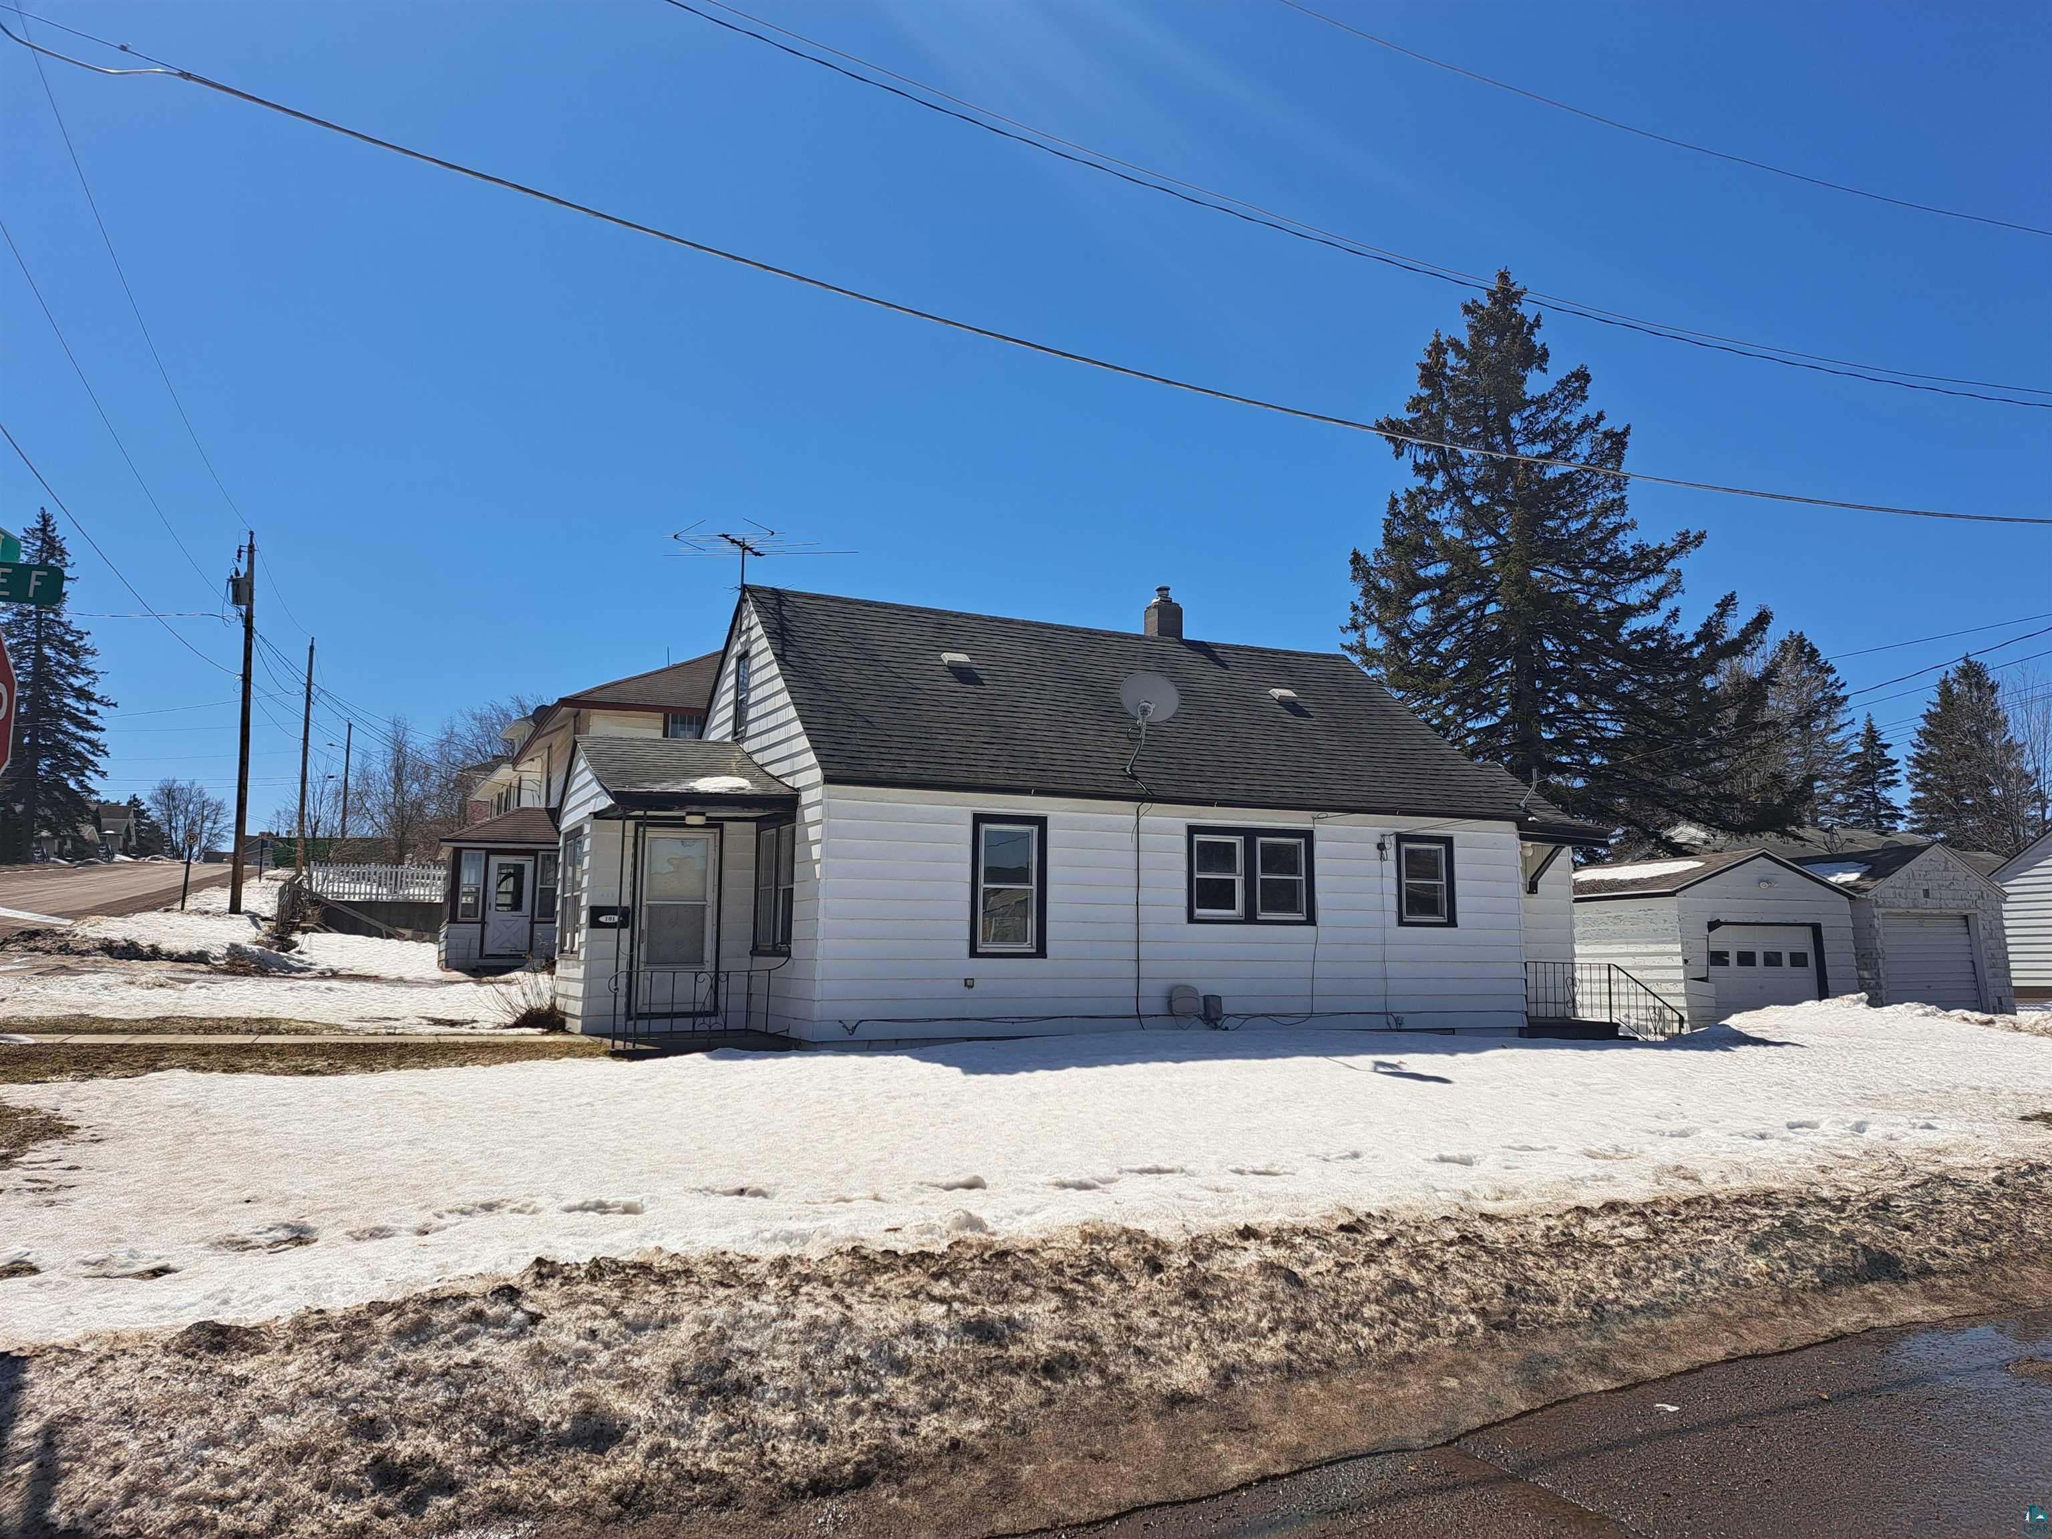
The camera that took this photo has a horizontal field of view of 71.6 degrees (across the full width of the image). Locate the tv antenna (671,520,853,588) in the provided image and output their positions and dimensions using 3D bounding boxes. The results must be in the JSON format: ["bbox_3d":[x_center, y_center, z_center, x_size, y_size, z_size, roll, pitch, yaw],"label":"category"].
[{"bbox_3d":[-3.375,-2.739,18.206,2.300,0.880,1.500,-1,-7,12],"label":"tv antenna"}]

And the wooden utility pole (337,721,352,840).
[{"bbox_3d":[-45.796,1.653,96.092,0.320,10.000,0.320,4,-8,-26],"label":"wooden utility pole"}]

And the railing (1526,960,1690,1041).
[{"bbox_3d":[7.871,3.158,19.401,3.000,1.050,0.080,4,-7,-25],"label":"railing"}]

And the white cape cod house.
[{"bbox_3d":[0.693,0.572,19.752,13.400,5.950,7.000,4,-7,-25],"label":"white cape cod house"}]

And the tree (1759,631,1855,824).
[{"bbox_3d":[30.729,1.405,56.173,5.300,14.019,5.300,-3,-8,29],"label":"tree"}]

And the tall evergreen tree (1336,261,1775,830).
[{"bbox_3d":[13.522,-3.740,36.870,11.500,19.158,11.500,-2,-7,20],"label":"tall evergreen tree"}]

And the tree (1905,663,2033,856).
[{"bbox_3d":[37.288,1.990,56.233,5.500,12.998,5.500,-4,-8,33],"label":"tree"}]

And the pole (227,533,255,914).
[{"bbox_3d":[-21.010,-1.272,38.282,0.650,10.300,0.500,4,-8,-29],"label":"pole"}]

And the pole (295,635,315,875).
[{"bbox_3d":[-30.709,-0.594,60.930,0.320,10.300,0.320,4,-8,-27],"label":"pole"}]

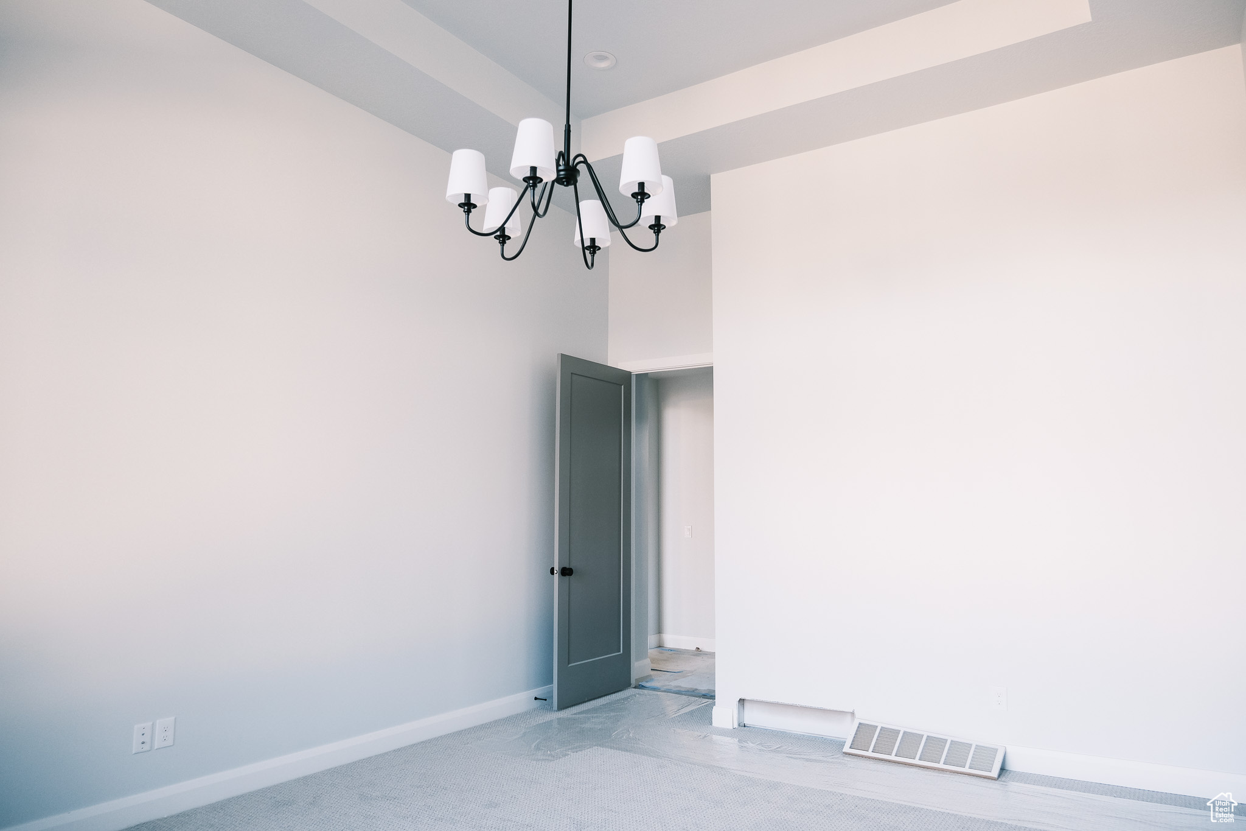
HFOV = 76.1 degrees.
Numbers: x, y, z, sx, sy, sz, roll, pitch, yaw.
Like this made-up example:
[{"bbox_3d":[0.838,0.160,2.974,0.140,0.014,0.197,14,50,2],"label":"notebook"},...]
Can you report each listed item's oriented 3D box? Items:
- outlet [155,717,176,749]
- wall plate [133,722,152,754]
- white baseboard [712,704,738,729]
[{"bbox_3d":[-1.977,1.373,3.440,0.010,0.119,0.077,-4,-9,33],"label":"outlet"},{"bbox_3d":[-2.026,1.362,3.364,0.010,0.115,0.074,-4,-9,33],"label":"wall plate"},{"bbox_3d":[0.628,1.887,4.988,0.135,0.127,0.020,-4,-9,29],"label":"white baseboard"}]

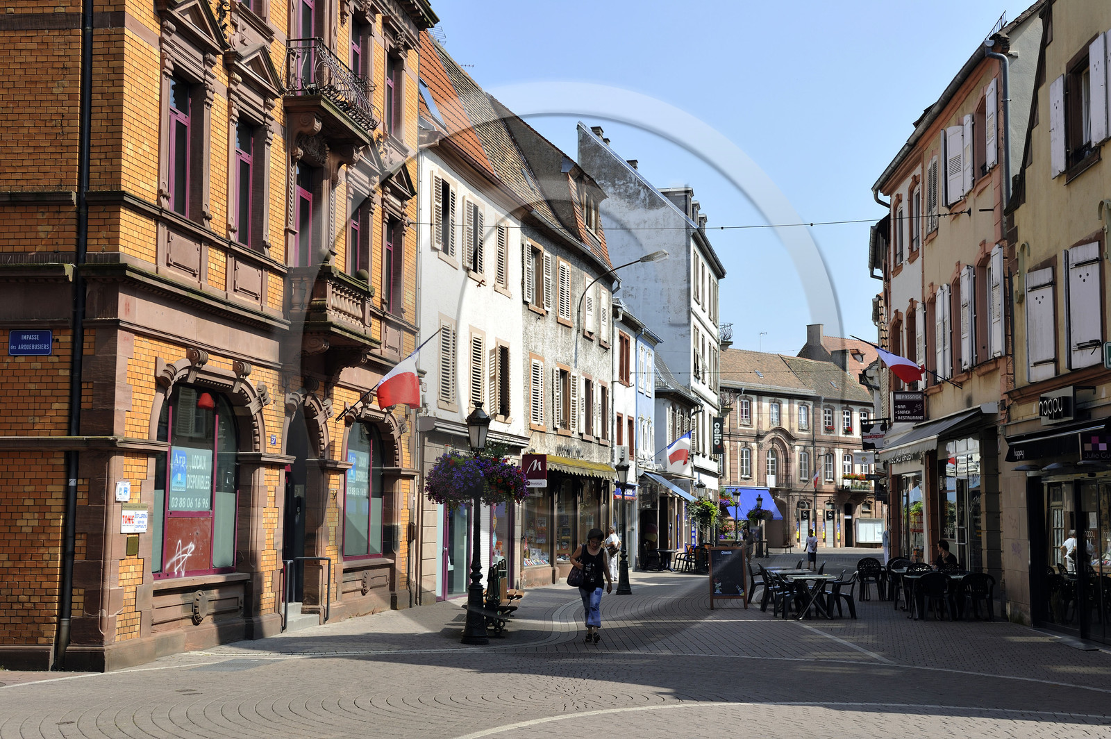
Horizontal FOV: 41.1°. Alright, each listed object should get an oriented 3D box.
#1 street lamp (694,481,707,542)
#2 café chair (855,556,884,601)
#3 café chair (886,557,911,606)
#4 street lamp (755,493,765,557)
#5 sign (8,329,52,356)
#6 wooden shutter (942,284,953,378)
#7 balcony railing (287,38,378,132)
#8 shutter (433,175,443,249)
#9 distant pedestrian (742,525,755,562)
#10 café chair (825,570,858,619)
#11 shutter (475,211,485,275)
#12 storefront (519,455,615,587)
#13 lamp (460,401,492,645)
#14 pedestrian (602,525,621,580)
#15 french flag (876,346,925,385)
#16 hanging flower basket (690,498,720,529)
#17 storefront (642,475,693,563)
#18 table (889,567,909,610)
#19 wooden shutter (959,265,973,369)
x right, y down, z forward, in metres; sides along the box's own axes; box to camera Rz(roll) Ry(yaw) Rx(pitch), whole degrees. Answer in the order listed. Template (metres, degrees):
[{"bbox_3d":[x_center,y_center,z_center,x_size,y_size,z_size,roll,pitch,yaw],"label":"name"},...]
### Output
[{"bbox_3d":[5.265,5.631,53.361,0.400,3.380,0.400,0,-5,0],"label":"street lamp"},{"bbox_3d":[6.552,4.385,30.925,0.580,0.880,0.580,-1,-6,10],"label":"café chair"},{"bbox_3d":[7.421,4.544,31.945,0.560,0.900,0.560,0,-6,3],"label":"café chair"},{"bbox_3d":[10.571,8.087,76.666,0.420,3.298,0.420,0,-6,0],"label":"street lamp"},{"bbox_3d":[-6.020,-0.306,16.980,0.500,0.300,0.020,0,-5,4],"label":"sign"},{"bbox_3d":[8.156,-0.795,30.800,0.060,1.950,0.550,0,-6,2],"label":"wooden shutter"},{"bbox_3d":[-3.482,-4.366,23.187,0.600,0.810,2.680,-1,-6,10],"label":"balcony railing"},{"bbox_3d":[-2.628,-3.517,33.115,0.050,1.671,0.580,-1,-6,12],"label":"shutter"},{"bbox_3d":[9.200,8.324,70.394,0.550,1.700,0.450,-1,-6,12],"label":"distant pedestrian"},{"bbox_3d":[5.064,3.978,26.192,0.560,0.830,0.560,0,-6,5],"label":"café chair"},{"bbox_3d":[-1.789,-3.056,35.682,0.050,1.570,0.540,-1,-6,13],"label":"shutter"},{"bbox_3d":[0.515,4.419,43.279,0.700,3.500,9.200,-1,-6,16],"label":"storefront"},{"bbox_3d":[-1.106,2.153,20.942,0.400,3.394,0.400,0,-6,0],"label":"lamp"},{"bbox_3d":[1.752,5.658,45.600,0.450,1.700,0.520,-3,-6,30],"label":"pedestrian"},{"bbox_3d":[6.706,-0.076,28.800,0.970,0.740,0.250,0,-5,3],"label":"french flag"},{"bbox_3d":[5.009,4.857,49.800,1.000,1.000,0.950,0,-6,0],"label":"hanging flower basket"},{"bbox_3d":[4.529,6.088,58.887,1.400,3.450,8.600,-1,-6,13],"label":"storefront"},{"bbox_3d":[7.085,4.374,29.297,0.760,0.740,0.760,0,-5,3],"label":"table"},{"bbox_3d":[7.605,-0.925,27.515,0.070,1.920,0.630,-1,-6,7],"label":"wooden shutter"}]

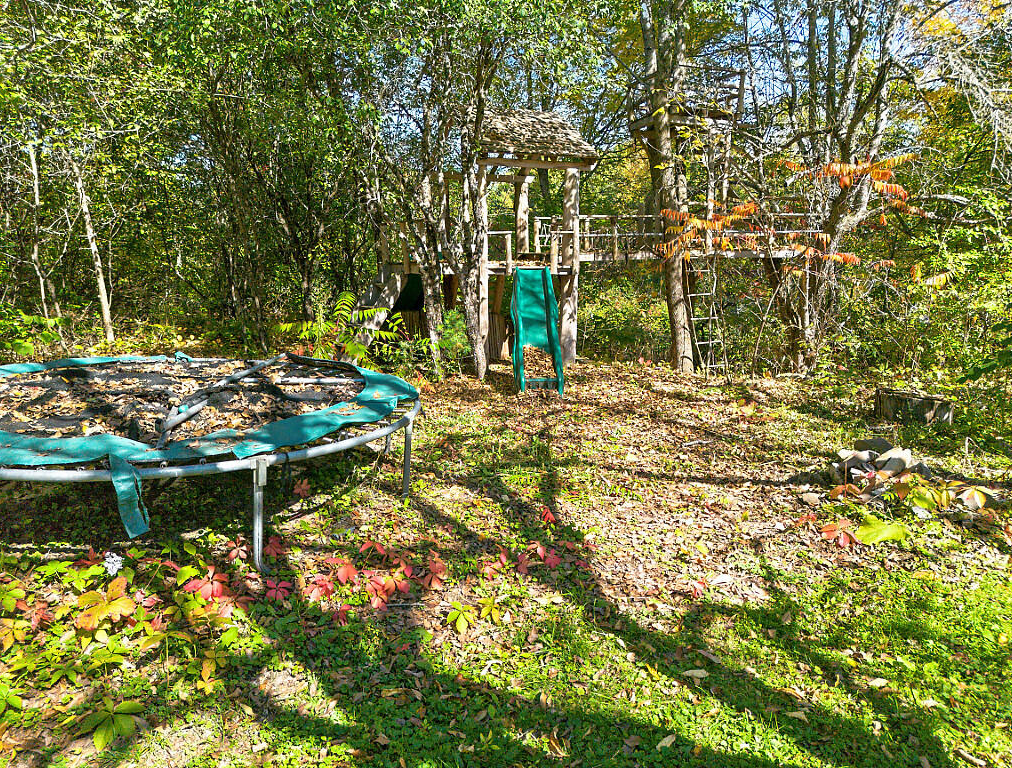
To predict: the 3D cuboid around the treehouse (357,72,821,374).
[{"bbox_3d":[1.433,-2.730,12.813,7.700,4.600,3.000,0,14,-5],"label":"treehouse"}]

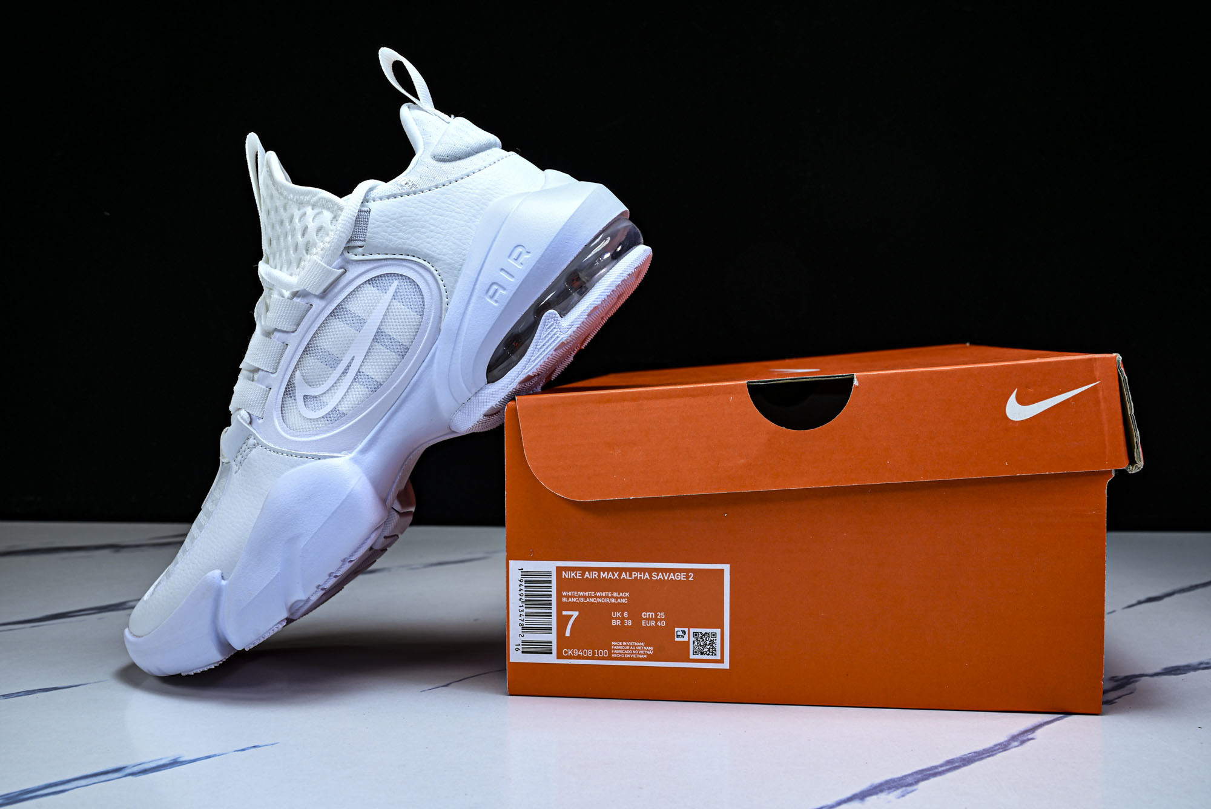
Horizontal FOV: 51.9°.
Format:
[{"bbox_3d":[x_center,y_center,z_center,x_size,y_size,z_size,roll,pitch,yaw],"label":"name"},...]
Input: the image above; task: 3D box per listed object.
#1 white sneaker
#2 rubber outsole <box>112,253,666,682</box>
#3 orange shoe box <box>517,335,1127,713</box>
[{"bbox_3d":[-0.133,-0.019,0.534,0.289,0.166,0.107,-44,-3,7],"label":"white sneaker"},{"bbox_3d":[-0.092,0.024,0.532,0.286,0.046,0.103,-44,-3,7],"label":"rubber outsole"},{"bbox_3d":[0.098,0.040,0.635,0.235,0.131,0.339,0,3,7],"label":"orange shoe box"}]

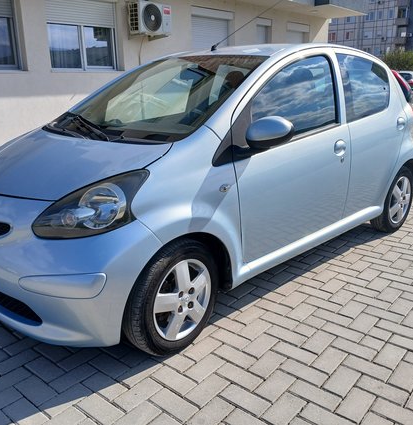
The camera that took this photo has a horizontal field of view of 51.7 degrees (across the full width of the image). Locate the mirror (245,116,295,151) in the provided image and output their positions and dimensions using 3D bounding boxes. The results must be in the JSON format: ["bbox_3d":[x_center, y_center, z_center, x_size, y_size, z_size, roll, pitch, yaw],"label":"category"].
[{"bbox_3d":[0.304,-0.375,2.036,0.140,0.155,0.210,-16,22,-41],"label":"mirror"}]

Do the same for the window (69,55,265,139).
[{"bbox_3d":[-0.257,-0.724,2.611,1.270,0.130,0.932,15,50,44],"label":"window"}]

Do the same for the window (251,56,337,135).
[{"bbox_3d":[0.484,-0.671,2.420,0.870,0.480,0.060,-16,7,-41],"label":"window"}]

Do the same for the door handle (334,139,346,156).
[{"bbox_3d":[0.824,-0.401,2.650,0.125,0.120,0.050,-16,22,-41],"label":"door handle"}]

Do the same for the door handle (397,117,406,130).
[{"bbox_3d":[1.503,-0.679,3.259,0.125,0.120,0.050,-16,22,-41],"label":"door handle"}]

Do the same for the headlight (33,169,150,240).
[{"bbox_3d":[-0.468,-0.027,1.789,0.330,0.280,0.450,12,21,38],"label":"headlight"}]

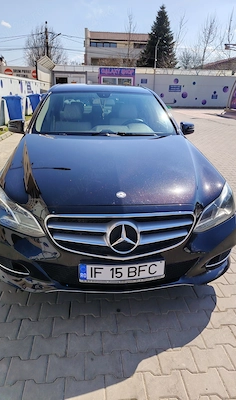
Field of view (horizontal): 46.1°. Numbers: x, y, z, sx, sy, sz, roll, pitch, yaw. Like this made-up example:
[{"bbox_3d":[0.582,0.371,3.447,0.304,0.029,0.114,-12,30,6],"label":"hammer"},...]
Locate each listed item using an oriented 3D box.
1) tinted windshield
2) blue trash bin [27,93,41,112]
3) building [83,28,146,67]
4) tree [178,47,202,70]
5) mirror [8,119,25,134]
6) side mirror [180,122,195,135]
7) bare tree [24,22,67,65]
[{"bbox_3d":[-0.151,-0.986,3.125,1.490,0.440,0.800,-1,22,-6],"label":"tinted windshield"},{"bbox_3d":[-4.009,-4.585,13.314,0.730,1.070,0.580,-1,22,-6],"label":"blue trash bin"},{"bbox_3d":[-0.189,-25.557,52.529,12.600,10.500,9.000,-1,22,-6],"label":"building"},{"bbox_3d":[10.323,-17.877,39.484,3.400,6.500,3.400,-1,22,-6],"label":"tree"},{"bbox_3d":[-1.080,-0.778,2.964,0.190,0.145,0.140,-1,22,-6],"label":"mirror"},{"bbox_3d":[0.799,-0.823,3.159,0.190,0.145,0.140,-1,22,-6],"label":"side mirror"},{"bbox_3d":[-10.141,-19.210,38.788,5.800,8.800,5.500,-1,22,-6],"label":"bare tree"}]

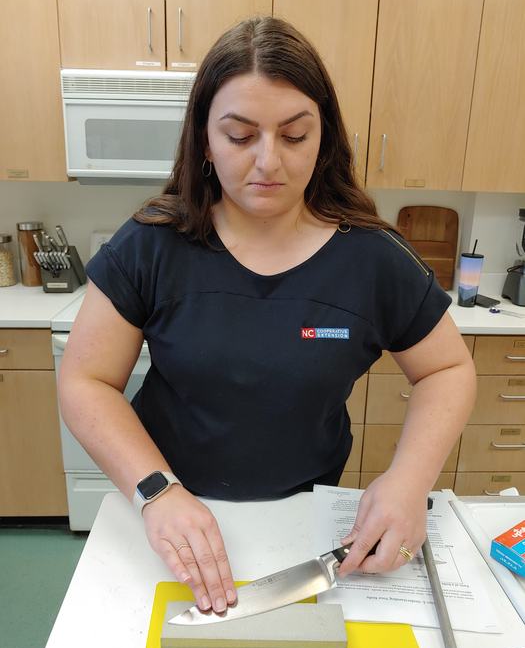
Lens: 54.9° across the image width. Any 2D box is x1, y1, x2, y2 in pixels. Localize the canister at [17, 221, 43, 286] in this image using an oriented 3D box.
[{"bbox_3d":[-1.035,-0.312,2.283,0.108,0.280,0.108,1,15,-2],"label":"canister"}]

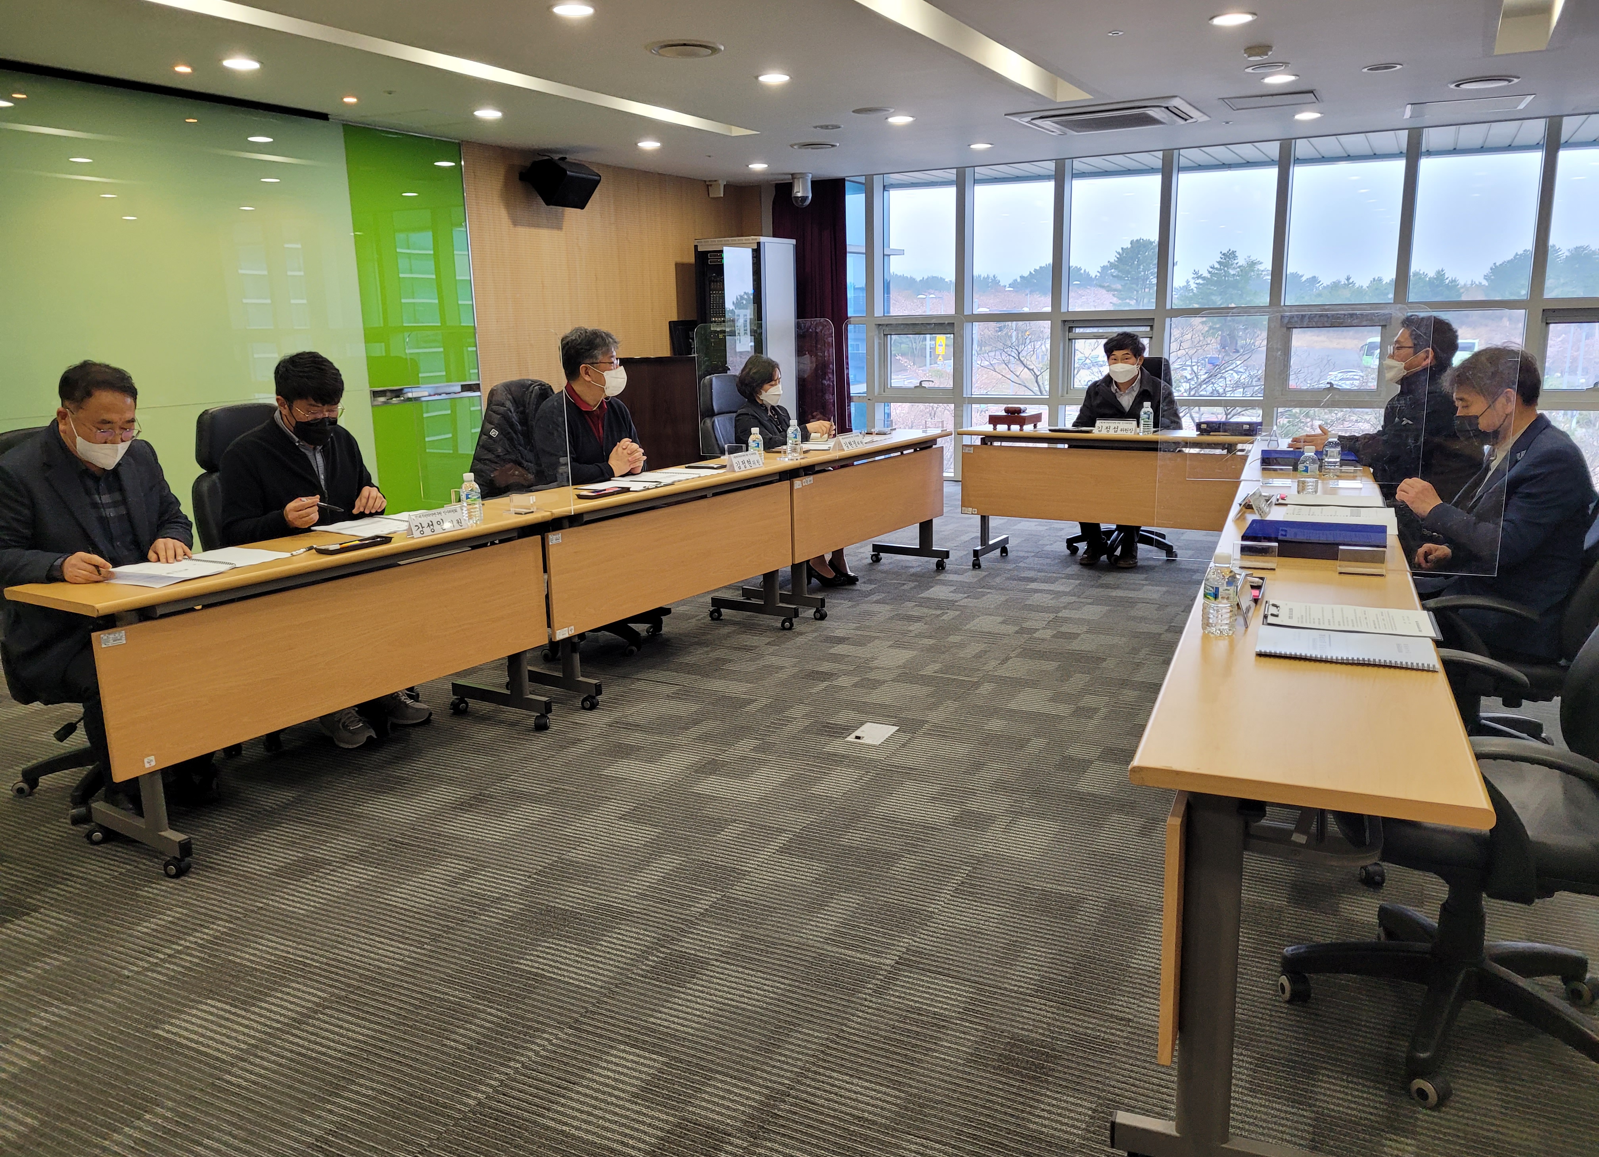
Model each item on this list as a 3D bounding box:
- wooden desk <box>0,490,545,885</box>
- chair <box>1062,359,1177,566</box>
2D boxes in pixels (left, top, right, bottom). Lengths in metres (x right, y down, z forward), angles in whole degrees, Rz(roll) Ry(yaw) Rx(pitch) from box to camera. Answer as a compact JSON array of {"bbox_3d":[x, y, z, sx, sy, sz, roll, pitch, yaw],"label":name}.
[{"bbox_3d":[-1.429,0.266,3.650,0.450,0.745,1.500,7,15,33],"label":"wooden desk"},{"bbox_3d":[1.841,-0.682,6.760,0.620,1.100,0.640,3,13,21],"label":"chair"}]

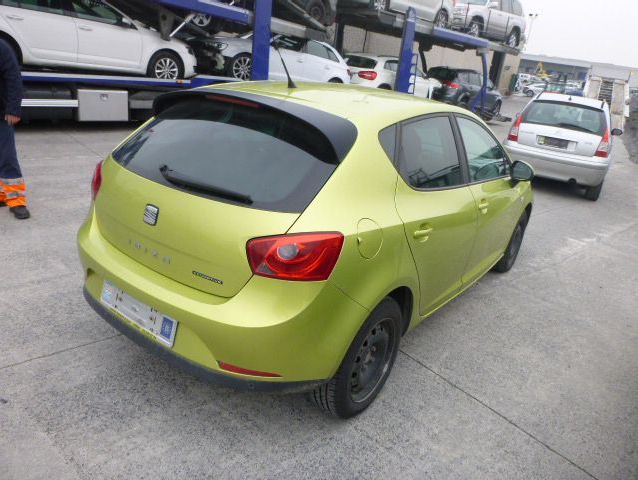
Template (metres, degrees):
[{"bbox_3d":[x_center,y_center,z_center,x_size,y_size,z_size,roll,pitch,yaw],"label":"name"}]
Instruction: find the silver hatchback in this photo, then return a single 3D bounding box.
[{"bbox_3d":[4.750,-1.920,8.970,1.700,1.520,3.850,17,22,26],"label":"silver hatchback"}]

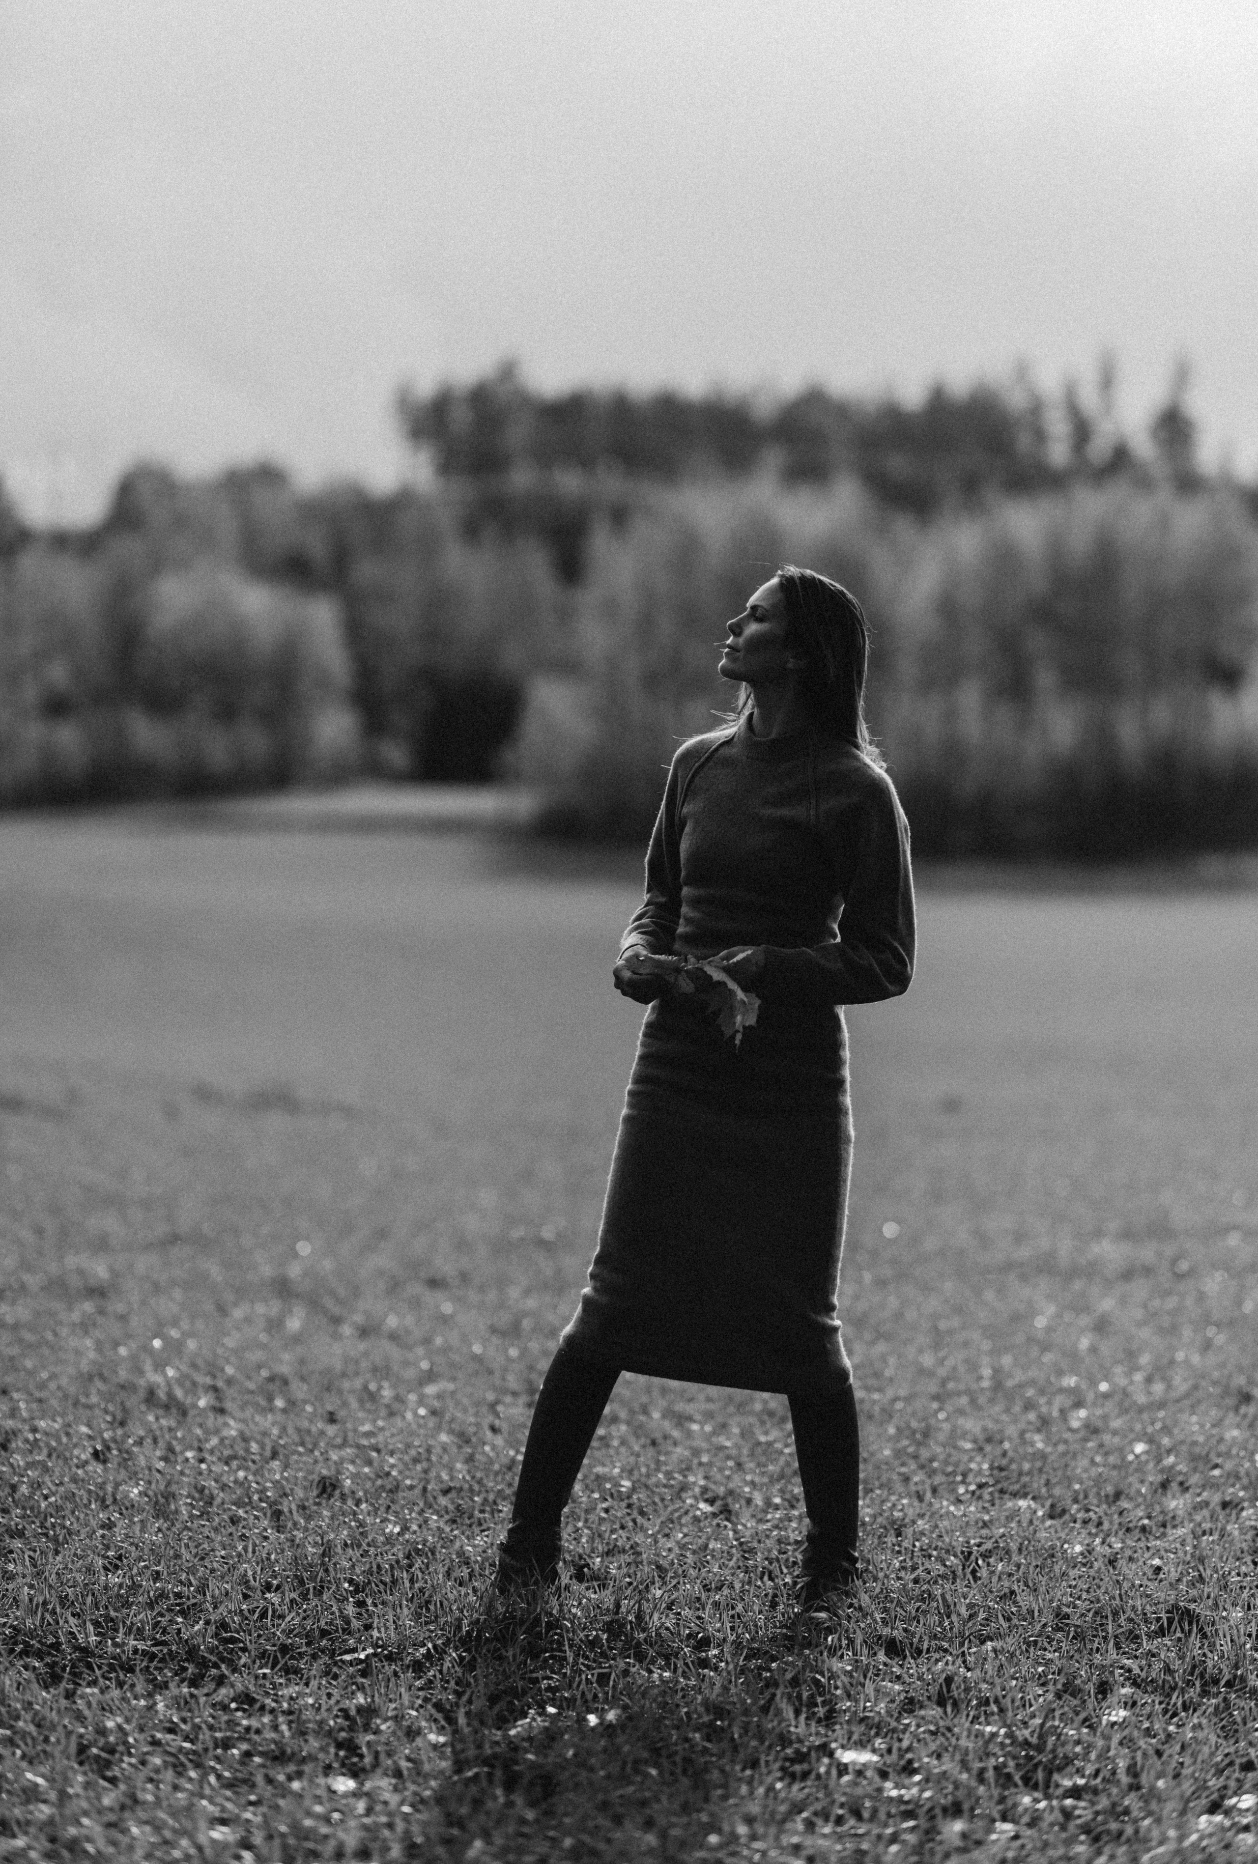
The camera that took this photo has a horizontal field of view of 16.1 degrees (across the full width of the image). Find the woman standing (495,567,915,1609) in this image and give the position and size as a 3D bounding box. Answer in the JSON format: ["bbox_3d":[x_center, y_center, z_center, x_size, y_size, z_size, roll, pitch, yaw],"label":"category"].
[{"bbox_3d":[0.122,0.252,7.130,0.650,1.680,0.410,1,2,28],"label":"woman standing"}]

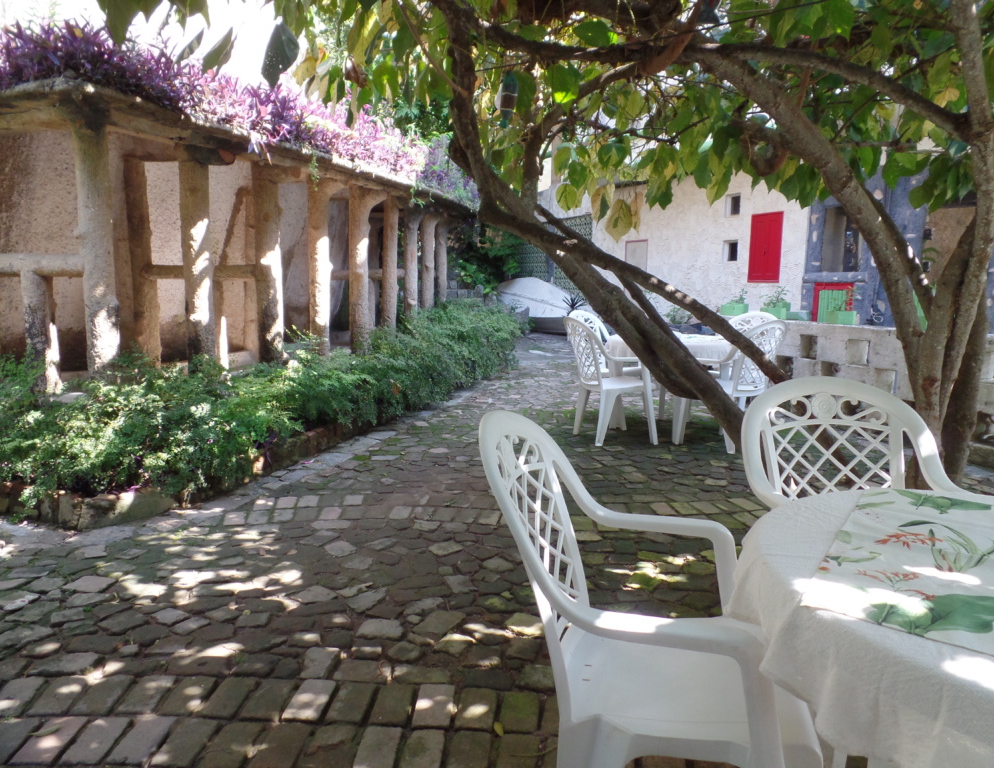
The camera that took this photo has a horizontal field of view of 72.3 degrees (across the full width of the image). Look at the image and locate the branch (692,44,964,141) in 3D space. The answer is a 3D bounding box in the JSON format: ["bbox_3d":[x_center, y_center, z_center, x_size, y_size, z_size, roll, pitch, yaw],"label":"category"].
[{"bbox_3d":[1.797,-1.596,3.700,1.530,0.520,0.350,0,9,0],"label":"branch"}]

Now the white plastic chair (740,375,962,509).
[{"bbox_3d":[0.886,0.462,1.602,0.547,0.893,0.561,0,9,-5],"label":"white plastic chair"}]

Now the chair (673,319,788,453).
[{"bbox_3d":[1.658,-0.007,4.746,0.547,0.893,0.561,-5,10,-34],"label":"chair"}]

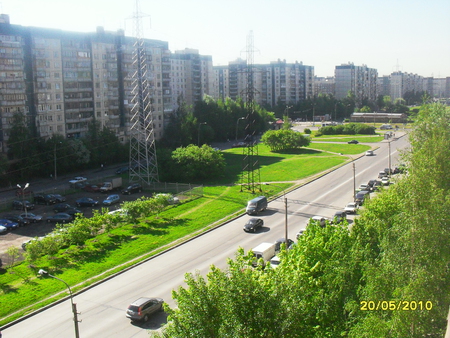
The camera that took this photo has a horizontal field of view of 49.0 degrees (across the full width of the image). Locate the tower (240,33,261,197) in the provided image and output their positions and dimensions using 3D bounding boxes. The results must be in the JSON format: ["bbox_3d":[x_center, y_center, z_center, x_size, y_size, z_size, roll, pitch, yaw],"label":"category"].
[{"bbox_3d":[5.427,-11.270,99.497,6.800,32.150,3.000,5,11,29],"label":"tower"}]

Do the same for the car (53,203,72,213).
[{"bbox_3d":[-28.837,7.110,89.054,4.300,1.450,1.700,4,11,25],"label":"car"}]

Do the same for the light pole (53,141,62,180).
[{"bbox_3d":[-40.502,-1.791,118.848,1.700,9.000,0.350,5,11,29],"label":"light pole"}]

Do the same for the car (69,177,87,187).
[{"bbox_3d":[-34.193,2.614,115.386,1.650,1.420,4.100,5,11,29],"label":"car"}]

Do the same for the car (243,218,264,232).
[{"bbox_3d":[4.835,9.437,82.418,1.760,1.460,4.400,6,12,30],"label":"car"}]

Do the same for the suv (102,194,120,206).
[{"bbox_3d":[-23.413,6.443,102.212,1.700,1.520,4.000,3,10,23],"label":"suv"}]

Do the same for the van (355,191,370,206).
[{"bbox_3d":[27.748,5.953,99.753,1.950,2.100,4.900,6,12,30],"label":"van"}]

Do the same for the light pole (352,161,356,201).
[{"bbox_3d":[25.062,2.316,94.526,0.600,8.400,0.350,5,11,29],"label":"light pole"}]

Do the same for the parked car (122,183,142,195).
[{"bbox_3d":[-19.619,4.278,104.500,1.800,1.670,4.500,7,12,38],"label":"parked car"}]

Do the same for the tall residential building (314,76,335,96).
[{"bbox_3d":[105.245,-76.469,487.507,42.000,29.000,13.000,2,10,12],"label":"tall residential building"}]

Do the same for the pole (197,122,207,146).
[{"bbox_3d":[-8.277,-11.851,180.246,2.800,9.500,0.400,6,12,30],"label":"pole"}]

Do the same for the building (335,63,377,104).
[{"bbox_3d":[112.819,-68.200,417.442,16.009,37.000,93.360,5,11,26],"label":"building"}]

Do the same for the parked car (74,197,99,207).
[{"bbox_3d":[-28.092,6.772,100.844,4.400,1.450,1.720,1,9,13],"label":"parked car"}]

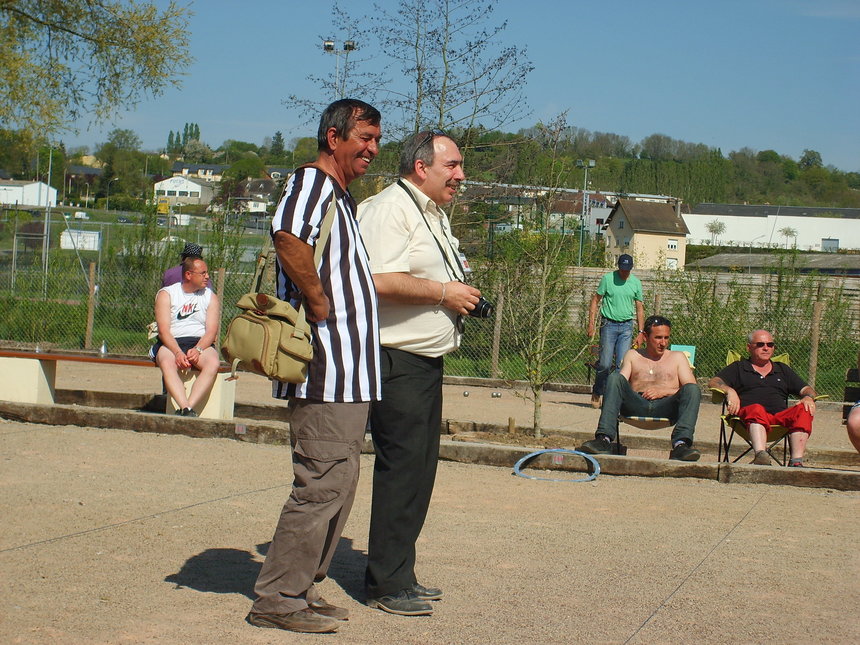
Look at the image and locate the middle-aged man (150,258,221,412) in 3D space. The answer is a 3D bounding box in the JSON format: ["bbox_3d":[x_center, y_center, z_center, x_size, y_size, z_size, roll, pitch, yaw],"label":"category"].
[{"bbox_3d":[-1.899,0.155,15.600,0.540,1.300,0.720,3,1,0],"label":"middle-aged man"}]

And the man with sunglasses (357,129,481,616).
[{"bbox_3d":[-0.042,0.177,7.100,0.450,1.690,0.520,3,1,19],"label":"man with sunglasses"}]

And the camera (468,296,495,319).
[{"bbox_3d":[0.170,-0.052,7.050,0.105,0.080,0.120,18,7,25],"label":"camera"}]

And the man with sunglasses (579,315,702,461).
[{"bbox_3d":[1.444,0.442,13.800,0.760,0.980,0.950,3,1,10],"label":"man with sunglasses"}]

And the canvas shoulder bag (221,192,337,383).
[{"bbox_3d":[-0.495,-0.105,6.580,0.230,0.610,0.340,2,1,-37],"label":"canvas shoulder bag"}]

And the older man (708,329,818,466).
[{"bbox_3d":[2.337,0.544,14.100,0.730,1.030,0.840,3,1,-3],"label":"older man"}]

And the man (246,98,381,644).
[{"bbox_3d":[-0.357,0.141,6.680,0.420,1.740,0.530,3,1,20],"label":"man"}]

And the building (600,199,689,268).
[{"bbox_3d":[30.554,-11.855,284.000,9.200,11.000,8.600,3,1,-30],"label":"building"}]

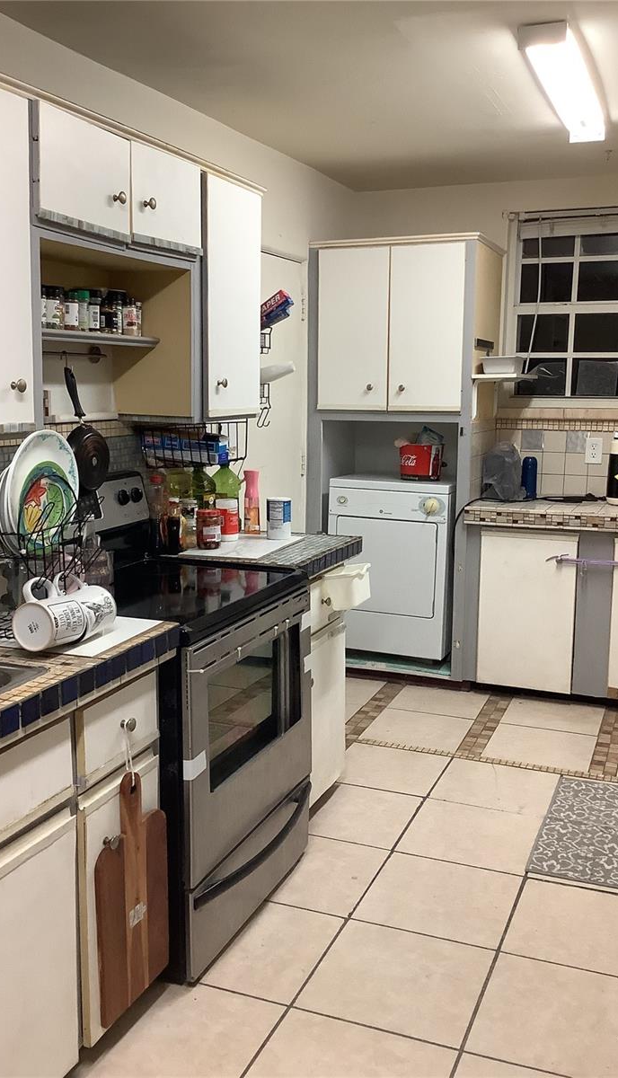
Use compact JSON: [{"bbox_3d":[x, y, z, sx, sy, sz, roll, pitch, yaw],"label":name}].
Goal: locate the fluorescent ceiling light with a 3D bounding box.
[{"bbox_3d":[0.876,-1.501,3.248,0.132,0.055,1.199,4,10,21],"label":"fluorescent ceiling light"}]

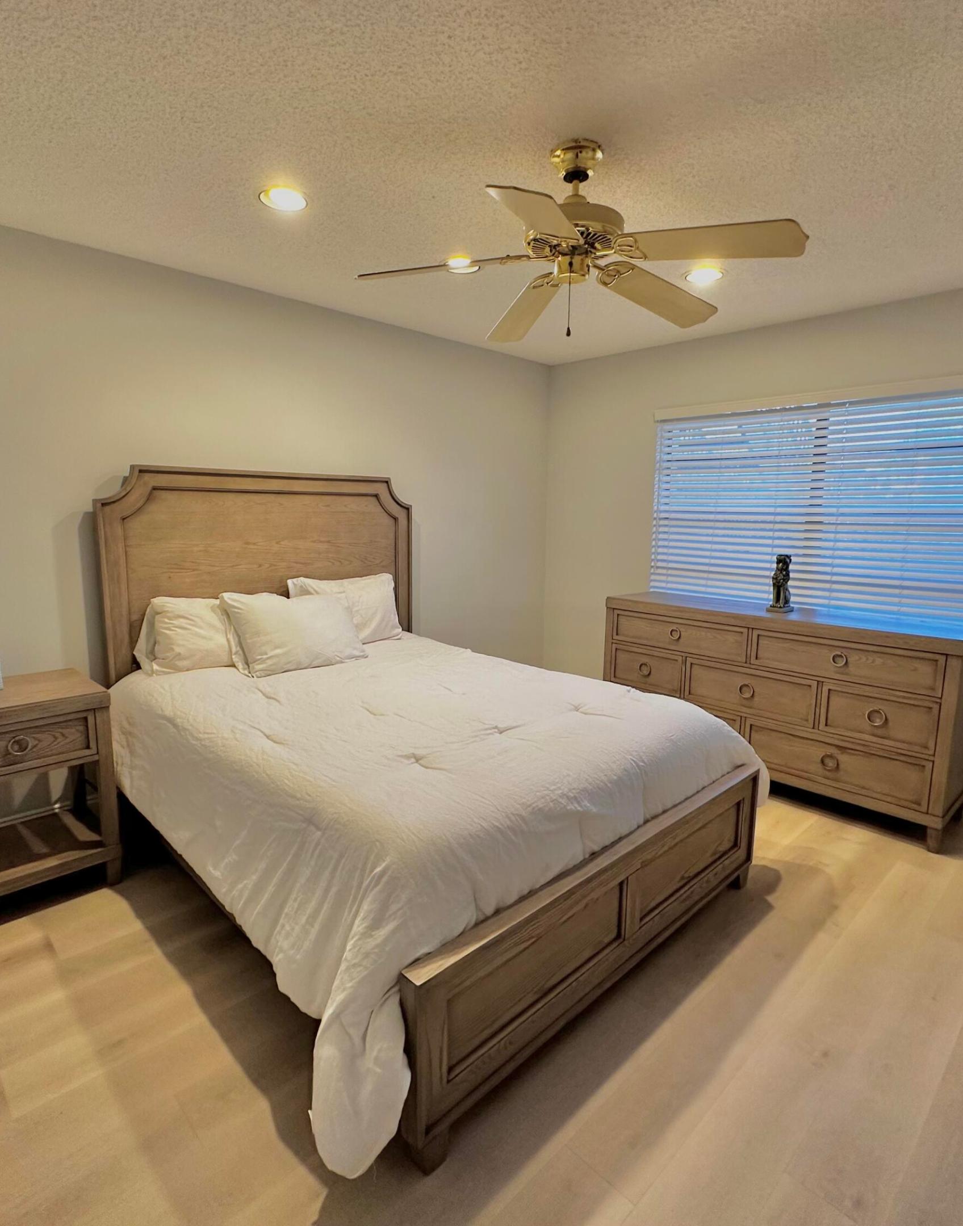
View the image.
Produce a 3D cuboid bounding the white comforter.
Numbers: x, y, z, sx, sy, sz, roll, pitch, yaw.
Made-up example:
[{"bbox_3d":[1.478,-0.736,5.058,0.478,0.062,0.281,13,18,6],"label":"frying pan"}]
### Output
[{"bbox_3d":[-0.257,0.617,2.637,1.876,0.710,2.016,-8,12,-44],"label":"white comforter"}]

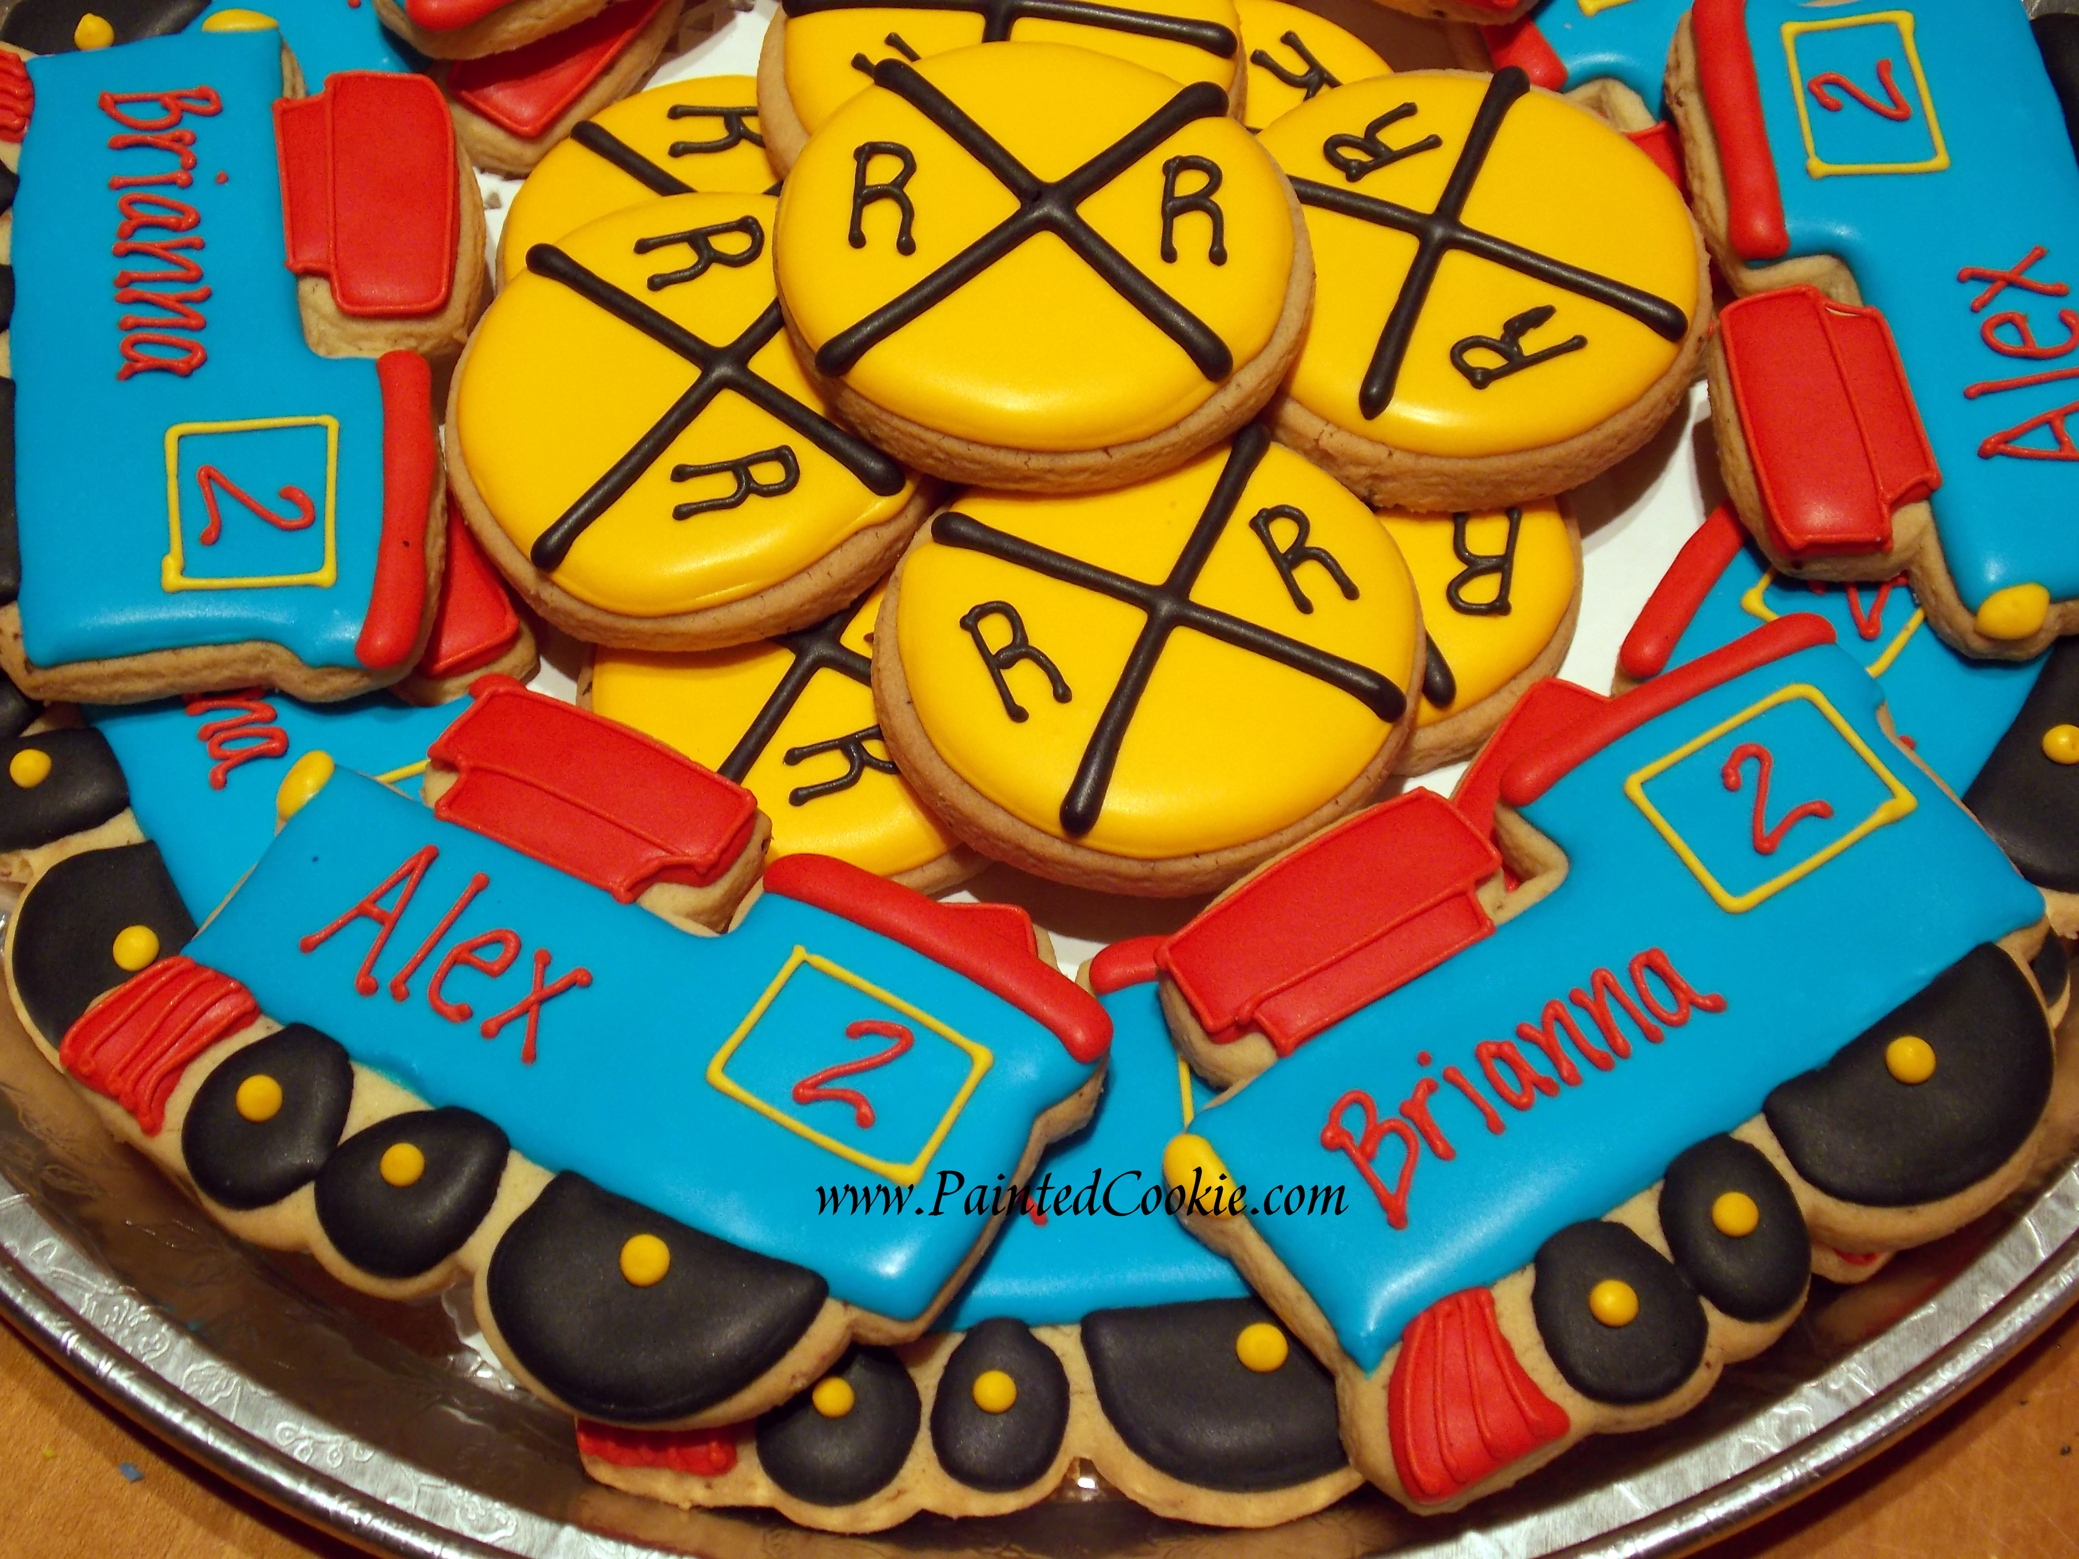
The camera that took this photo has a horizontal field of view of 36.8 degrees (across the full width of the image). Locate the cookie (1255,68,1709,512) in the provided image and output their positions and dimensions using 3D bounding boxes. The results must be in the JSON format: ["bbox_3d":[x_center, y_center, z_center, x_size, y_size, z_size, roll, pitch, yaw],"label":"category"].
[{"bbox_3d":[0.062,-0.077,0.473,0.077,0.011,0.077,0,59,0],"label":"cookie"}]

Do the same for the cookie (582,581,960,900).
[{"bbox_3d":[-0.028,-0.015,0.451,0.076,0.010,0.076,-2,60,3],"label":"cookie"}]

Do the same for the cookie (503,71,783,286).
[{"bbox_3d":[-0.046,-0.079,0.486,0.077,0.010,0.077,0,60,0],"label":"cookie"}]

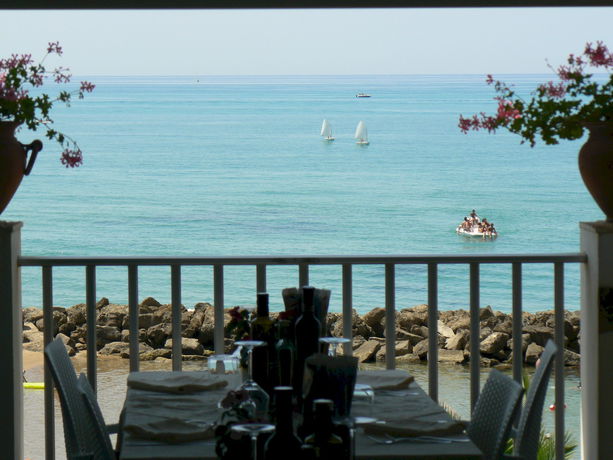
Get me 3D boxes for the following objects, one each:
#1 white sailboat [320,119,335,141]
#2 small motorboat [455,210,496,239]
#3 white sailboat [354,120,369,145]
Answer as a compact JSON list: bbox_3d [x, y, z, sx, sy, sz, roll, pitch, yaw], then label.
[{"bbox_3d":[3.455,-16.037,370.000,2.400,3.250,1.300,2,4,28],"label":"white sailboat"},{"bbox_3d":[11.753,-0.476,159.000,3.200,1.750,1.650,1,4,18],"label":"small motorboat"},{"bbox_3d":[8.388,-14.751,348.000,2.450,3.450,1.300,1,4,22],"label":"white sailboat"}]

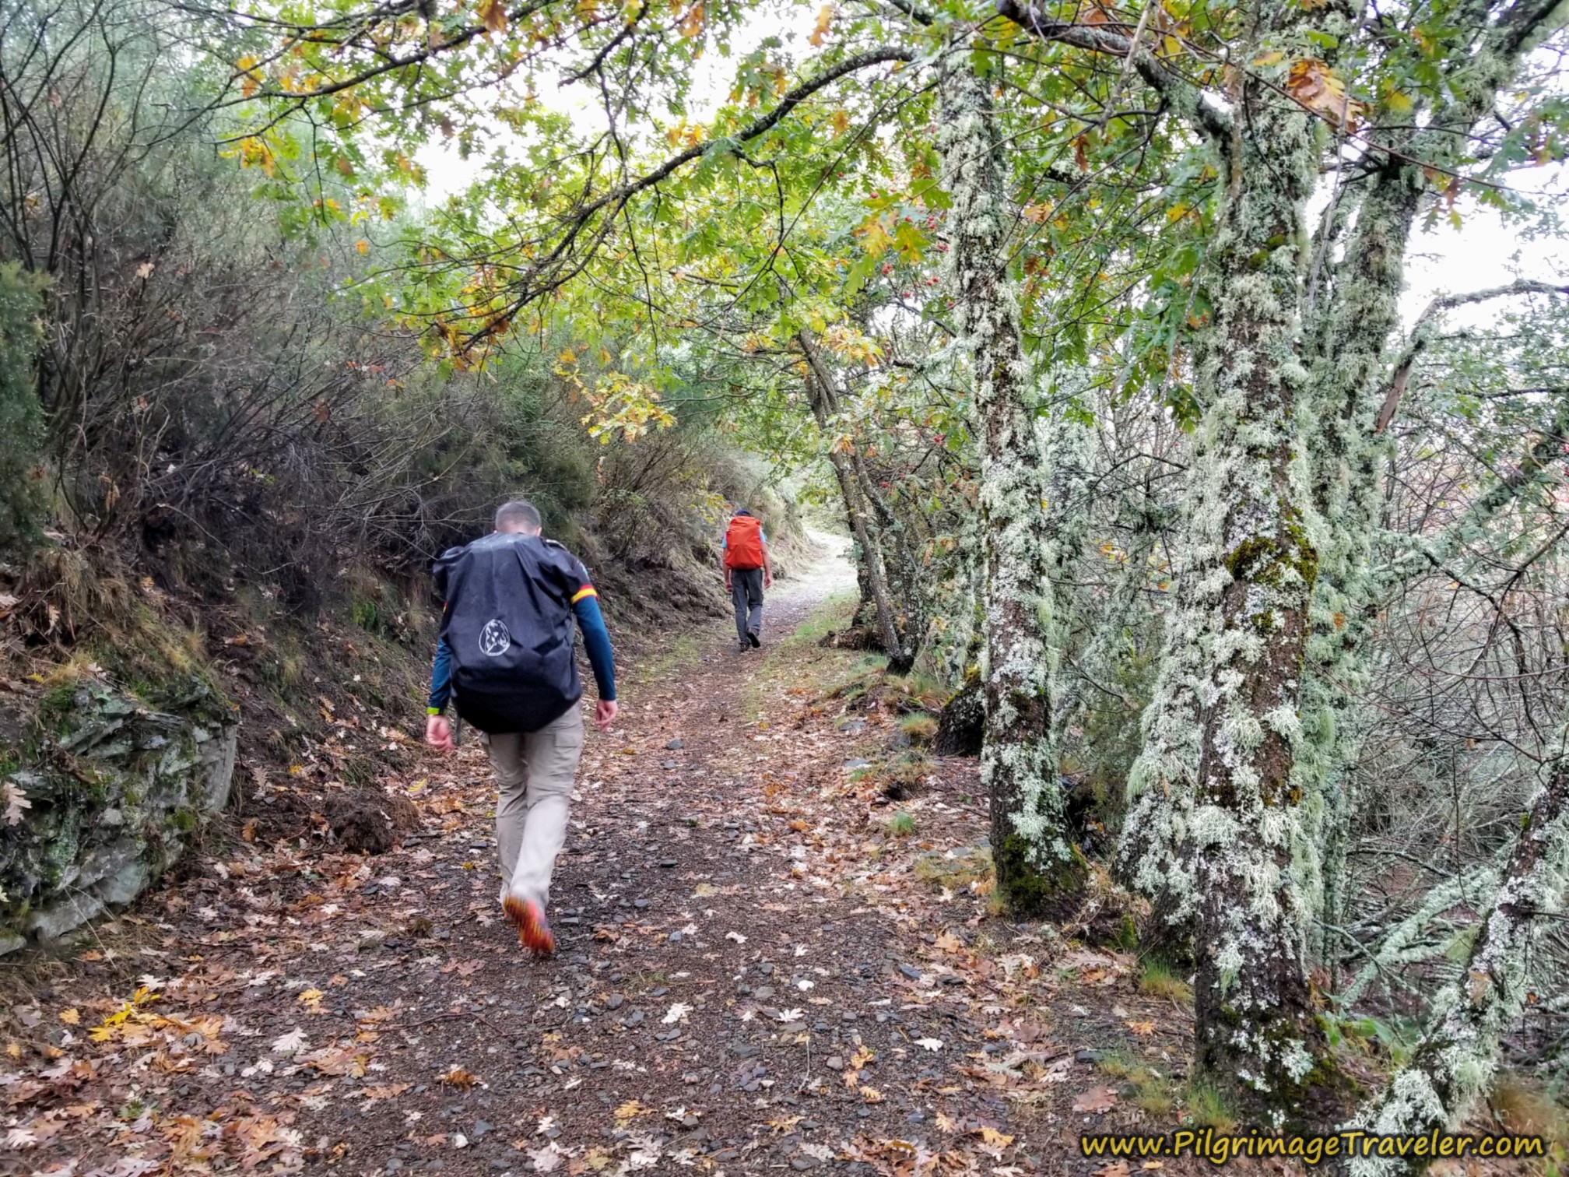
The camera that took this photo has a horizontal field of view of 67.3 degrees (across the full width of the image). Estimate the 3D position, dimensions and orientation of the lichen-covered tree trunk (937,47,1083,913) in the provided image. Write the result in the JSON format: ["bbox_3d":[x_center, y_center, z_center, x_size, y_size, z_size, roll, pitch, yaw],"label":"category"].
[{"bbox_3d":[0.878,-0.410,4.703,0.440,3.390,0.420,-5,3,0],"label":"lichen-covered tree trunk"}]

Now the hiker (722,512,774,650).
[{"bbox_3d":[-0.426,-0.108,13.900,0.600,1.730,0.650,0,3,3],"label":"hiker"}]

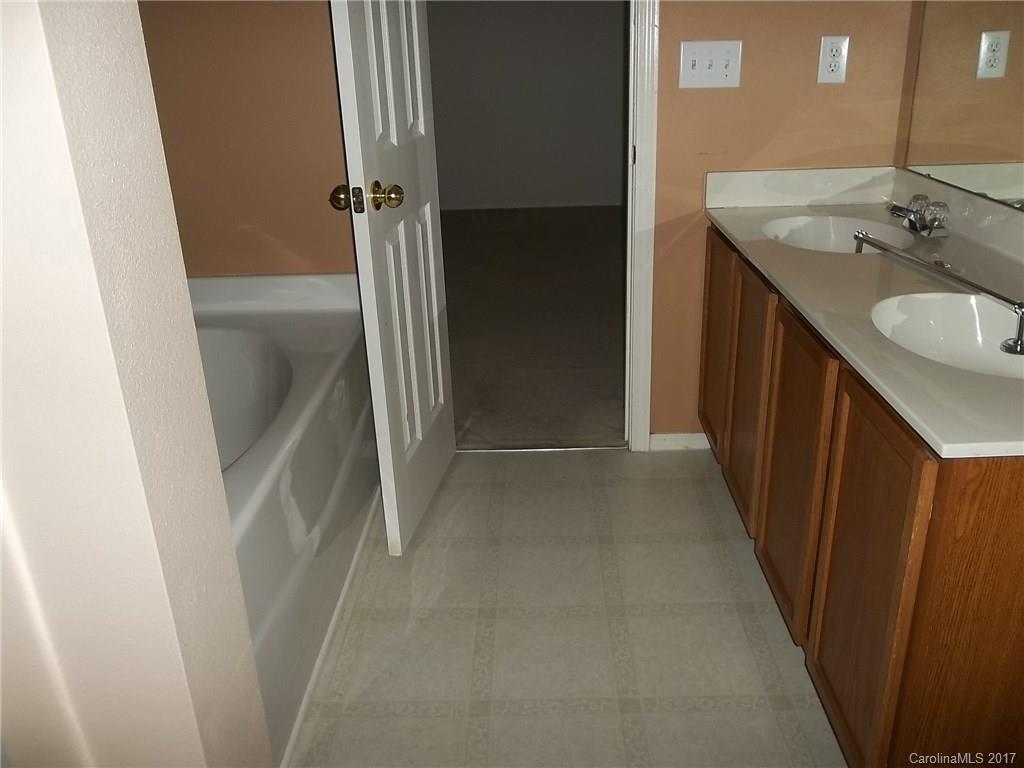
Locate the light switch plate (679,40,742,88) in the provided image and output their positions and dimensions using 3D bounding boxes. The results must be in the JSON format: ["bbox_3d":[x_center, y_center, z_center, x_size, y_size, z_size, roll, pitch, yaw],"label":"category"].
[{"bbox_3d":[0.540,-0.867,2.169,0.162,0.117,0.008,-1,23,2],"label":"light switch plate"}]

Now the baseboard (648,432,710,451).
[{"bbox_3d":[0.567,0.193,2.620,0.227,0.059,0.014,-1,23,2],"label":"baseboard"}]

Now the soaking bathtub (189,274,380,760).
[{"bbox_3d":[-0.957,0.258,1.873,1.040,0.623,1.500,-1,23,2],"label":"soaking bathtub"}]

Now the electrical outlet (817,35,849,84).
[{"bbox_3d":[0.870,-0.875,2.159,0.072,0.116,0.008,-1,23,2],"label":"electrical outlet"}]

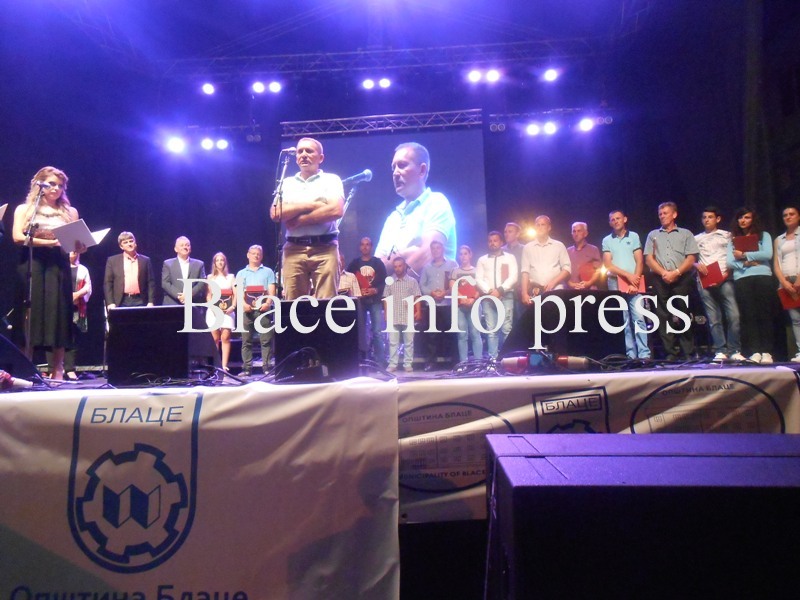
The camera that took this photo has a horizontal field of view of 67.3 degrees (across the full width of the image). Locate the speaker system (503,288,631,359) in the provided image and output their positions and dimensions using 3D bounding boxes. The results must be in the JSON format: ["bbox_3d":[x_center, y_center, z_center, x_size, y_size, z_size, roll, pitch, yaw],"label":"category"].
[{"bbox_3d":[0.937,0.197,3.577,0.460,0.435,0.540,2,-7,-31],"label":"speaker system"}]

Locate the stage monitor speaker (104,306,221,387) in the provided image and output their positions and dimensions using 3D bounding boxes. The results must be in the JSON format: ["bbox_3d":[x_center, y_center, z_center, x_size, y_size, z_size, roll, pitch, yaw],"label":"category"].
[{"bbox_3d":[-1.411,0.286,3.680,0.460,0.435,0.540,-2,-6,3],"label":"stage monitor speaker"}]

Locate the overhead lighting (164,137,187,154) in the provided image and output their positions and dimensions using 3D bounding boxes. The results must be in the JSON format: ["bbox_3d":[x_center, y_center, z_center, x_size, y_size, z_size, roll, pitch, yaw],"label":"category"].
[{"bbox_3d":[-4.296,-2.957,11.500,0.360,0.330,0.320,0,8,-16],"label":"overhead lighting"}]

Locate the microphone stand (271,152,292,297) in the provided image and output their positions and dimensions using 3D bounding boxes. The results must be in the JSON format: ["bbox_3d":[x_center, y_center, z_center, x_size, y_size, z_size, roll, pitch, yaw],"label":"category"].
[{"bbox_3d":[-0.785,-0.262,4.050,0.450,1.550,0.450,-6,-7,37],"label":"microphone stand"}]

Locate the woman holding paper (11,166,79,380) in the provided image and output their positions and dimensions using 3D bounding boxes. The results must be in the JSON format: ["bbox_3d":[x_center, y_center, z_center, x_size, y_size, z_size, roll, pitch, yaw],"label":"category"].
[{"bbox_3d":[-2.788,-0.231,4.807,0.520,1.720,0.440,3,-8,-41],"label":"woman holding paper"}]

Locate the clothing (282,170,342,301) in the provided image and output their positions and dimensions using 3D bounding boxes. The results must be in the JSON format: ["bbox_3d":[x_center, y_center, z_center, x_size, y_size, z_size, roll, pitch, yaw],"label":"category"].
[{"bbox_3d":[-0.636,-0.239,4.439,0.480,1.480,0.300,-2,-6,3],"label":"clothing"}]

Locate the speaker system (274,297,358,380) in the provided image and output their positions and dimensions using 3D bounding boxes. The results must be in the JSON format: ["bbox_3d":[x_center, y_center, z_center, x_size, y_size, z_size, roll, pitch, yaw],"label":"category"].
[{"bbox_3d":[-0.437,0.242,3.573,0.460,0.435,0.540,-2,-6,4],"label":"speaker system"}]

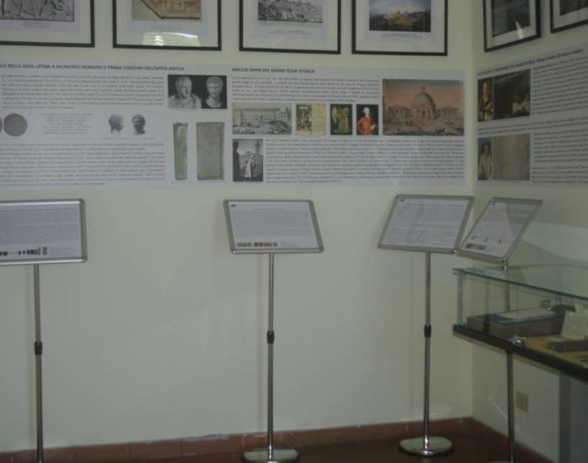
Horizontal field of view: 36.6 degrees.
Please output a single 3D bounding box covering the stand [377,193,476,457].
[{"bbox_3d":[0.689,0.476,4.595,0.455,1.300,0.285,2,4,38],"label":"stand"}]

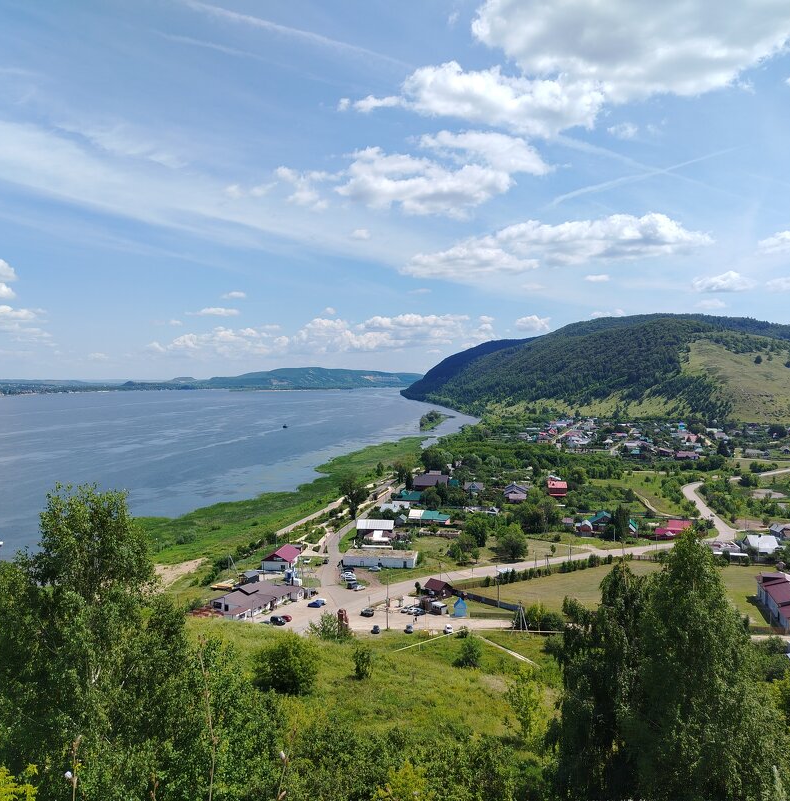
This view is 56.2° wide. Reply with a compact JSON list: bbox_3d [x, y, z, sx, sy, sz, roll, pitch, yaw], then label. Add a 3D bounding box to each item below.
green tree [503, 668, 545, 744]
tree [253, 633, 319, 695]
[{"bbox_3d":[11.020,26.030,63.000,3.500,6.300,3.400,0,1,0],"label":"green tree"},{"bbox_3d":[-11.720,28.410,80.000,7.100,6.400,6.800,0,1,0],"label":"tree"}]

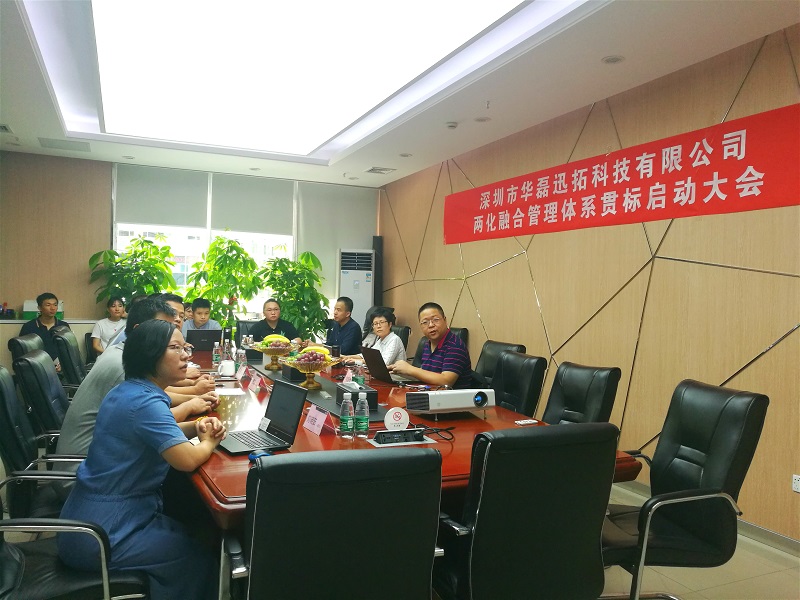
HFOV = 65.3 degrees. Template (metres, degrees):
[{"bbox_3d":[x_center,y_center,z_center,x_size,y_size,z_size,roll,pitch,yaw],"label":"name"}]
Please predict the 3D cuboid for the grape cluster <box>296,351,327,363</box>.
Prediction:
[{"bbox_3d":[-0.550,0.354,3.880,0.190,0.090,0.140,1,1,-24],"label":"grape cluster"}]

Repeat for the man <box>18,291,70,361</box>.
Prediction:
[{"bbox_3d":[-3.520,0.608,6.280,0.520,1.330,0.750,0,1,-42],"label":"man"}]

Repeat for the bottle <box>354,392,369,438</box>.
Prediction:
[{"bbox_3d":[-0.179,0.531,2.928,0.065,0.220,0.065,1,1,0],"label":"bottle"}]

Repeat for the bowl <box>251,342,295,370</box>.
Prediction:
[{"bbox_3d":[-0.969,0.448,4.820,0.350,0.180,0.350,1,0,0],"label":"bowl"}]

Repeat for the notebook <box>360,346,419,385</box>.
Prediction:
[{"bbox_3d":[-0.059,0.483,4.642,0.350,0.250,0.350,0,1,-26],"label":"notebook"}]

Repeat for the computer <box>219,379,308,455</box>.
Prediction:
[{"bbox_3d":[-0.638,0.513,2.762,0.330,0.250,0.350,0,1,-31],"label":"computer"}]

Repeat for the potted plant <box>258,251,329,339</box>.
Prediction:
[{"bbox_3d":[-1.333,0.342,7.792,0.780,1.860,0.780,0,1,-24],"label":"potted plant"}]

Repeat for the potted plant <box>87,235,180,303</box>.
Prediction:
[{"bbox_3d":[-2.929,0.226,6.805,0.950,1.857,0.950,1,1,-24],"label":"potted plant"}]

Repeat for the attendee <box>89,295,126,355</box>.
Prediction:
[{"bbox_3d":[-2.957,0.567,6.372,0.500,1.186,0.750,1,1,-24],"label":"attendee"}]

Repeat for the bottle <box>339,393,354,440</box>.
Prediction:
[{"bbox_3d":[-0.248,0.531,2.909,0.065,0.220,0.065,1,1,0],"label":"bottle"}]

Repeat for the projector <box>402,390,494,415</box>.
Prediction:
[{"bbox_3d":[0.243,0.481,3.000,0.355,0.095,0.250,1,-2,-24],"label":"projector"}]

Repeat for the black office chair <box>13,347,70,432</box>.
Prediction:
[{"bbox_3d":[-1.617,0.768,3.264,0.620,0.955,0.580,1,1,-20],"label":"black office chair"}]

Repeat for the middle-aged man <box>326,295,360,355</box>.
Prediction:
[{"bbox_3d":[-0.714,0.631,6.527,0.780,1.300,0.550,1,1,-30],"label":"middle-aged man"}]

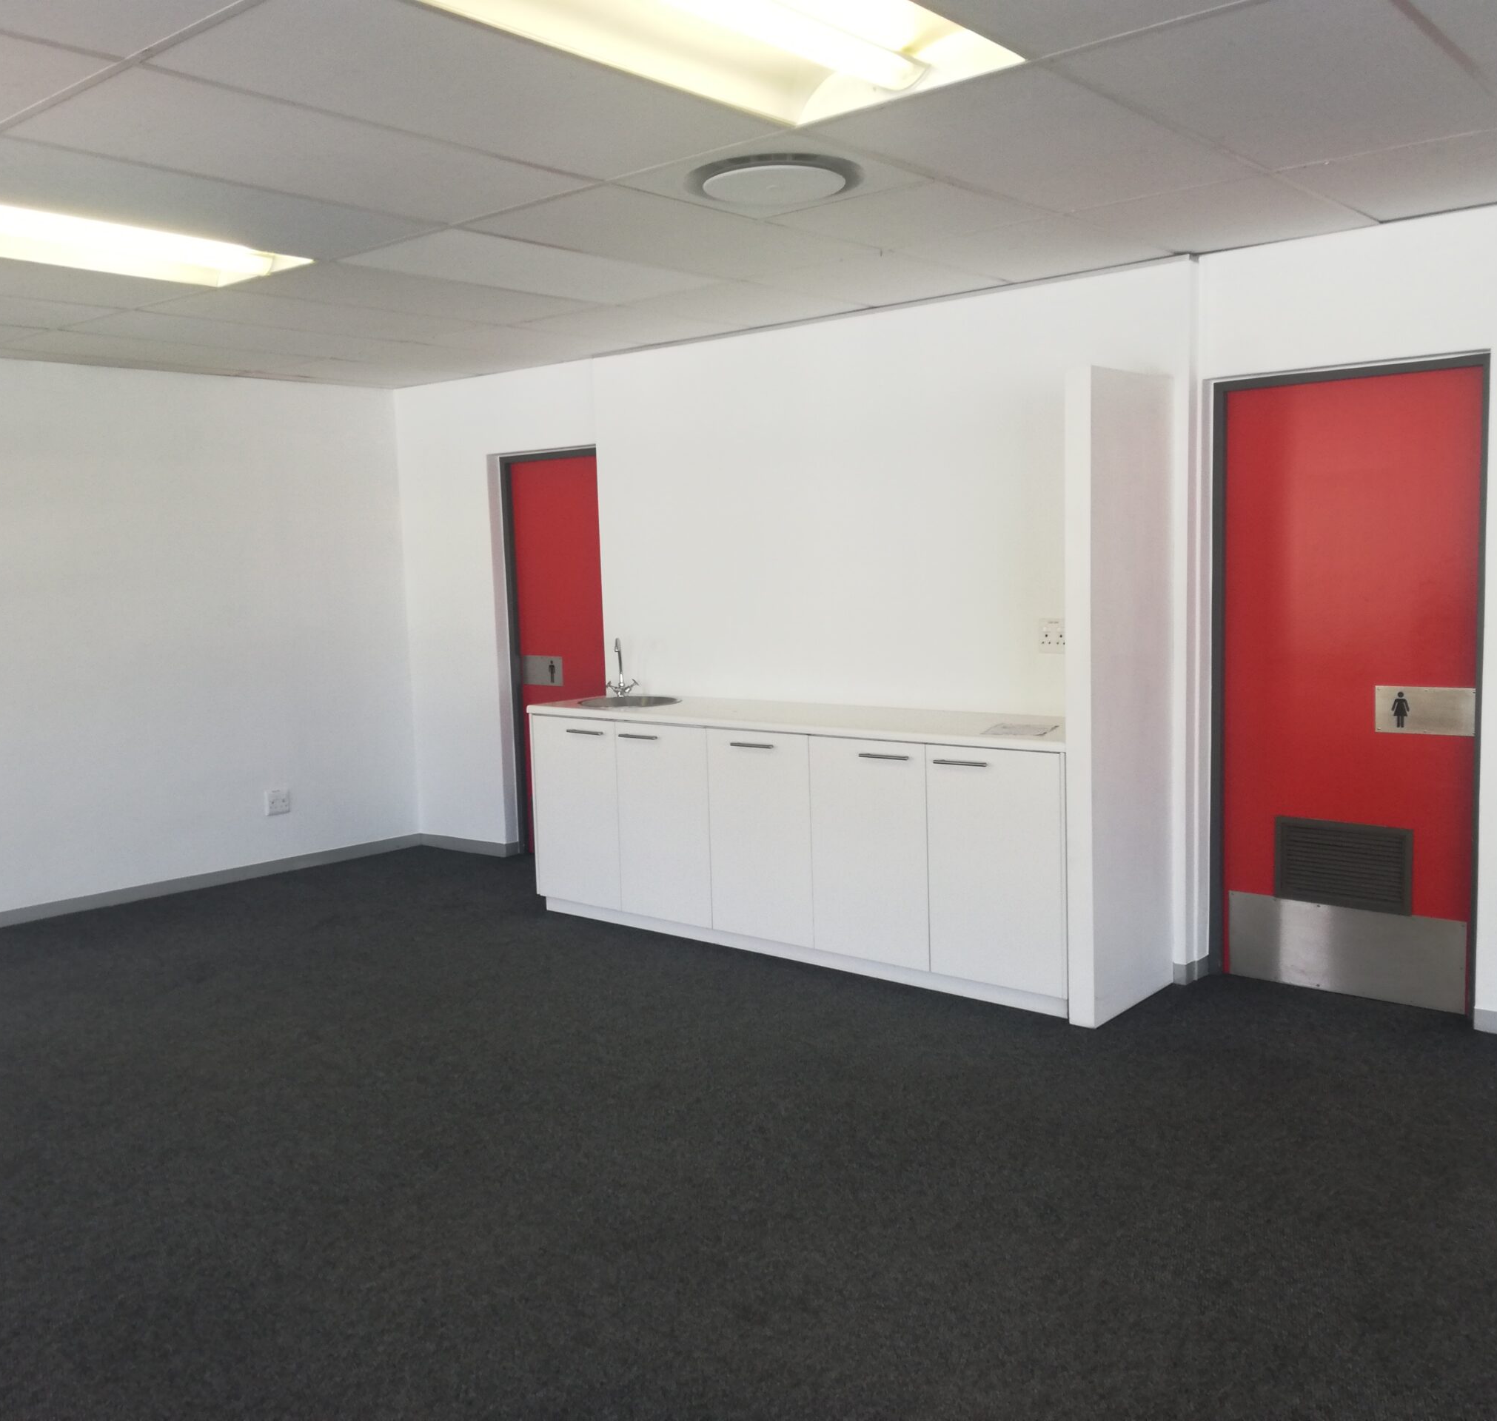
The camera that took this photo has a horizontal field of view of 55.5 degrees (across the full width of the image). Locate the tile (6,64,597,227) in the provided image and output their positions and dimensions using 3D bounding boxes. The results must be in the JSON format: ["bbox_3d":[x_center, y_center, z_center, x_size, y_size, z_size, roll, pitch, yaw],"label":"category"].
[{"bbox_3d":[-0.972,-1.268,3.246,0.588,0.020,1.188,3,8,40],"label":"tile"}]

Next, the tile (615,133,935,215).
[{"bbox_3d":[0.074,-1.339,3.570,0.590,0.018,0.599,3,8,40],"label":"tile"}]

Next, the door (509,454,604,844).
[{"bbox_3d":[-0.852,-0.231,7.040,0.807,2.013,0.040,3,8,40],"label":"door"}]

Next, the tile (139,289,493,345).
[{"bbox_3d":[-1.572,-1.470,5.315,0.588,0.020,1.188,3,8,40],"label":"tile"}]

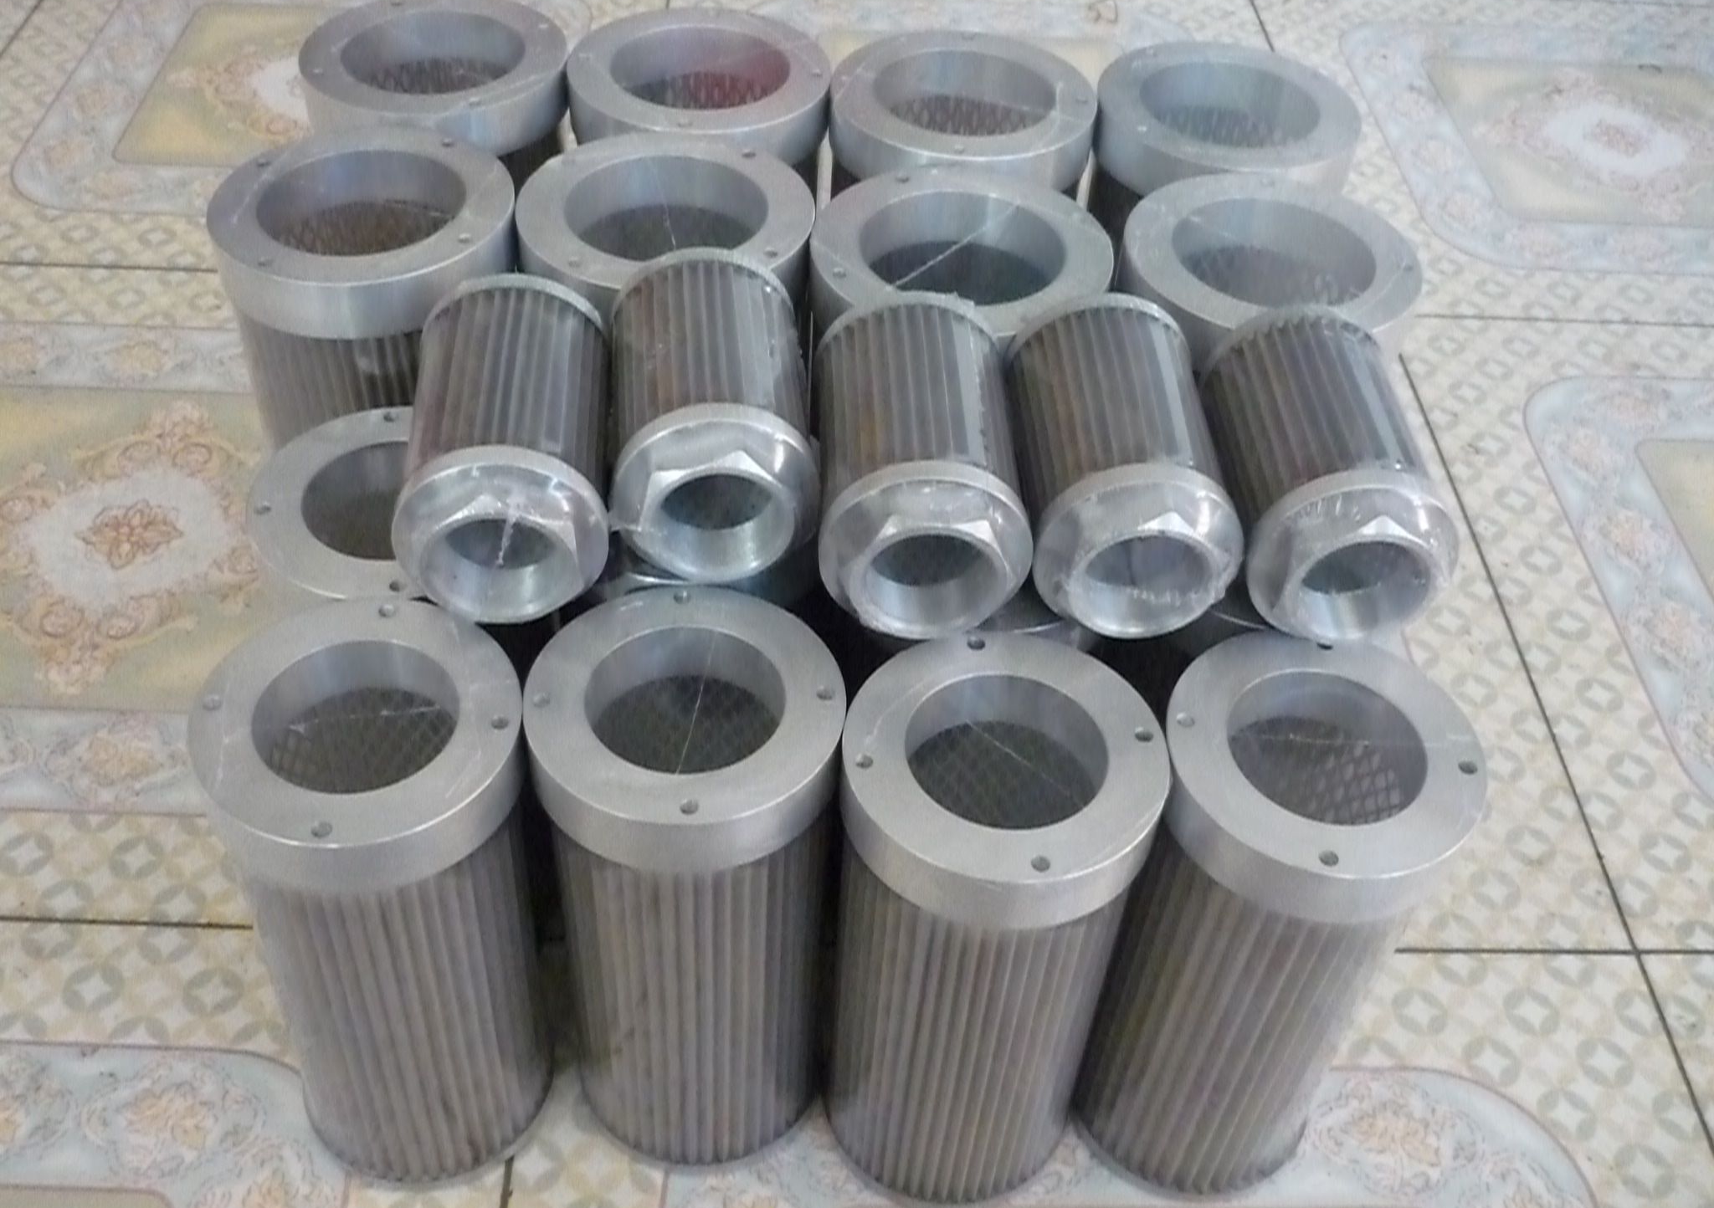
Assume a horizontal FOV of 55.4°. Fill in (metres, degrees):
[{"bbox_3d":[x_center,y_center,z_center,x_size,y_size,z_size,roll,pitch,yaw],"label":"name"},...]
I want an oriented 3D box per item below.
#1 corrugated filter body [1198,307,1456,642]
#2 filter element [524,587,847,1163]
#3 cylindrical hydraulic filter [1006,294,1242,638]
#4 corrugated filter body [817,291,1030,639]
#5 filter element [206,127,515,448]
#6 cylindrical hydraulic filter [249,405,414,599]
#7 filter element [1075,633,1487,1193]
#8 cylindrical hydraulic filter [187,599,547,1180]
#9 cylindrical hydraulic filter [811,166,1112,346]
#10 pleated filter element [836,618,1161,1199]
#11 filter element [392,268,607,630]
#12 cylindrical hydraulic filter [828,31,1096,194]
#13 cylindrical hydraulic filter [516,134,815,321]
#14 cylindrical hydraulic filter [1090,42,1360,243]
[{"bbox_3d":[0.166,-0.045,0.580,0.070,0.070,0.114,2,46,-3],"label":"corrugated filter body"},{"bbox_3d":[-0.061,0.110,0.615,0.104,0.225,0.104,2,45,-3],"label":"filter element"},{"bbox_3d":[0.093,-0.047,0.576,0.070,0.070,0.114,1,46,-3],"label":"cylindrical hydraulic filter"},{"bbox_3d":[0.021,-0.046,0.575,0.072,0.072,0.108,0,48,-5],"label":"corrugated filter body"},{"bbox_3d":[-0.200,-0.060,0.736,0.117,0.278,0.117,2,45,-3],"label":"filter element"},{"bbox_3d":[-0.175,0.040,0.677,0.105,0.224,0.105,2,45,-3],"label":"cylindrical hydraulic filter"},{"bbox_3d":[0.148,0.125,0.618,0.105,0.224,0.105,2,45,-3],"label":"filter element"},{"bbox_3d":[-0.169,0.114,0.603,0.104,0.225,0.104,2,45,-3],"label":"cylindrical hydraulic filter"},{"bbox_3d":[0.033,-0.043,0.738,0.117,0.278,0.117,2,45,-3],"label":"cylindrical hydraulic filter"},{"bbox_3d":[0.043,0.125,0.610,0.105,0.224,0.105,2,45,-3],"label":"pleated filter element"},{"bbox_3d":[-0.119,-0.052,0.565,0.070,0.070,0.114,-2,46,-6],"label":"filter element"},{"bbox_3d":[0.040,-0.130,0.824,0.117,0.278,0.117,2,45,-3],"label":"cylindrical hydraulic filter"},{"bbox_3d":[-0.084,-0.062,0.749,0.118,0.275,0.118,2,45,-3],"label":"cylindrical hydraulic filter"},{"bbox_3d":[0.159,-0.127,0.830,0.117,0.278,0.117,2,45,-2],"label":"cylindrical hydraulic filter"}]

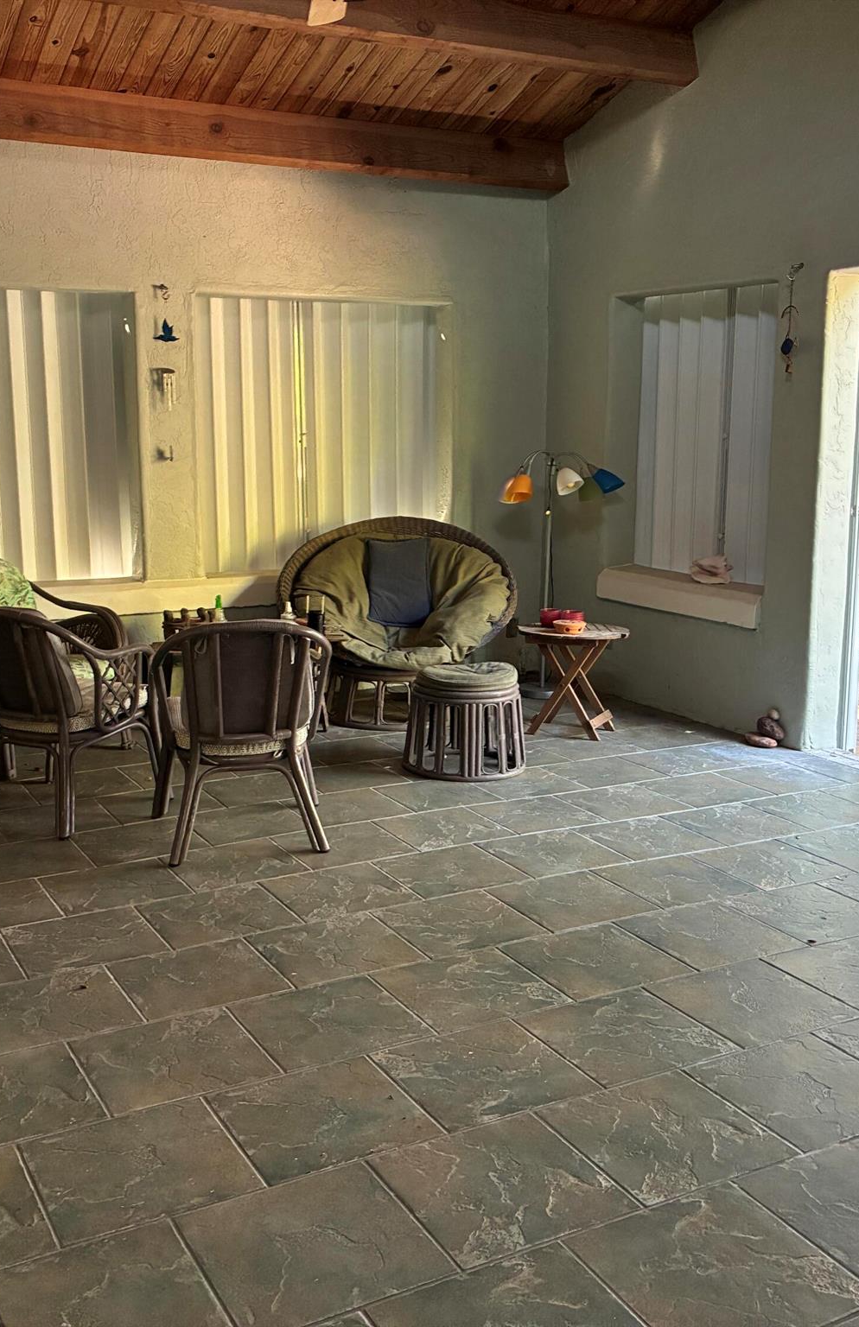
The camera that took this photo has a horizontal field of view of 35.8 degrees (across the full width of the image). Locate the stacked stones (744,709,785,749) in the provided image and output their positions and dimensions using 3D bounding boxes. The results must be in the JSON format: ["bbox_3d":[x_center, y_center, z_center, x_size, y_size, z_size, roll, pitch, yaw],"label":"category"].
[{"bbox_3d":[1.548,0.302,6.149,0.130,0.175,0.190,-6,12,-28],"label":"stacked stones"}]

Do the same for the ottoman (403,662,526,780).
[{"bbox_3d":[0.161,0.219,5.748,0.540,0.440,0.540,0,11,-2],"label":"ottoman"}]

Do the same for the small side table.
[{"bbox_3d":[0.684,0.086,6.326,0.530,0.490,0.530,0,11,0],"label":"small side table"}]

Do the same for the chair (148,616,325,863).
[{"bbox_3d":[-0.671,0.219,4.741,0.640,0.810,0.620,-3,11,-14],"label":"chair"}]

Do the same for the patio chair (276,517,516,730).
[{"bbox_3d":[-0.152,-0.196,6.579,1.160,0.950,1.000,-1,11,-7],"label":"patio chair"}]

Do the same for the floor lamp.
[{"bbox_3d":[0.680,-0.487,7.127,0.660,1.320,0.500,0,11,-2],"label":"floor lamp"}]

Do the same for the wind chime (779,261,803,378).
[{"bbox_3d":[1.568,-1.490,5.755,0.070,0.500,0.090,-5,12,-28],"label":"wind chime"}]

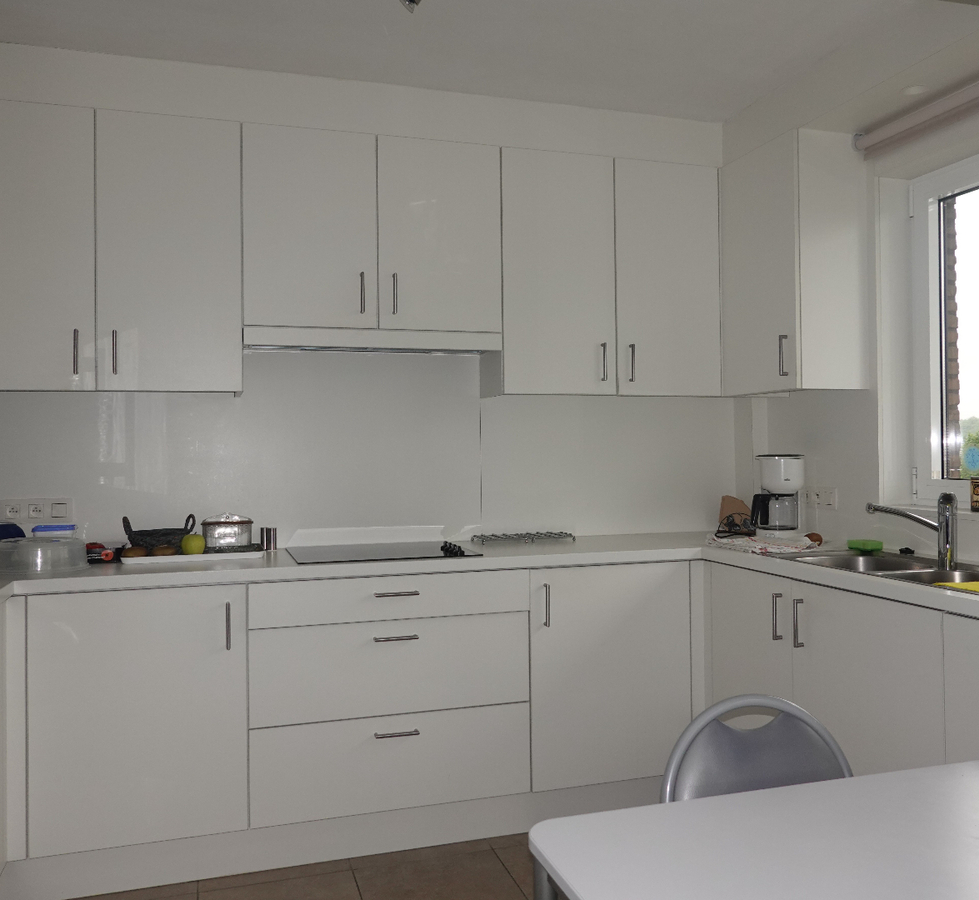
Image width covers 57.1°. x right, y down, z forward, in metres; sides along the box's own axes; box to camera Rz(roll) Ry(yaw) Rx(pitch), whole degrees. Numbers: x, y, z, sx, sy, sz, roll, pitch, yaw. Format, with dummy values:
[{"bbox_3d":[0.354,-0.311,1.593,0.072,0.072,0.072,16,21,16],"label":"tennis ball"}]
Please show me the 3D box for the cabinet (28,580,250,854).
[{"bbox_3d":[-1.091,0.775,2.877,0.602,0.741,0.550,-1,0,-17],"label":"cabinet"}]

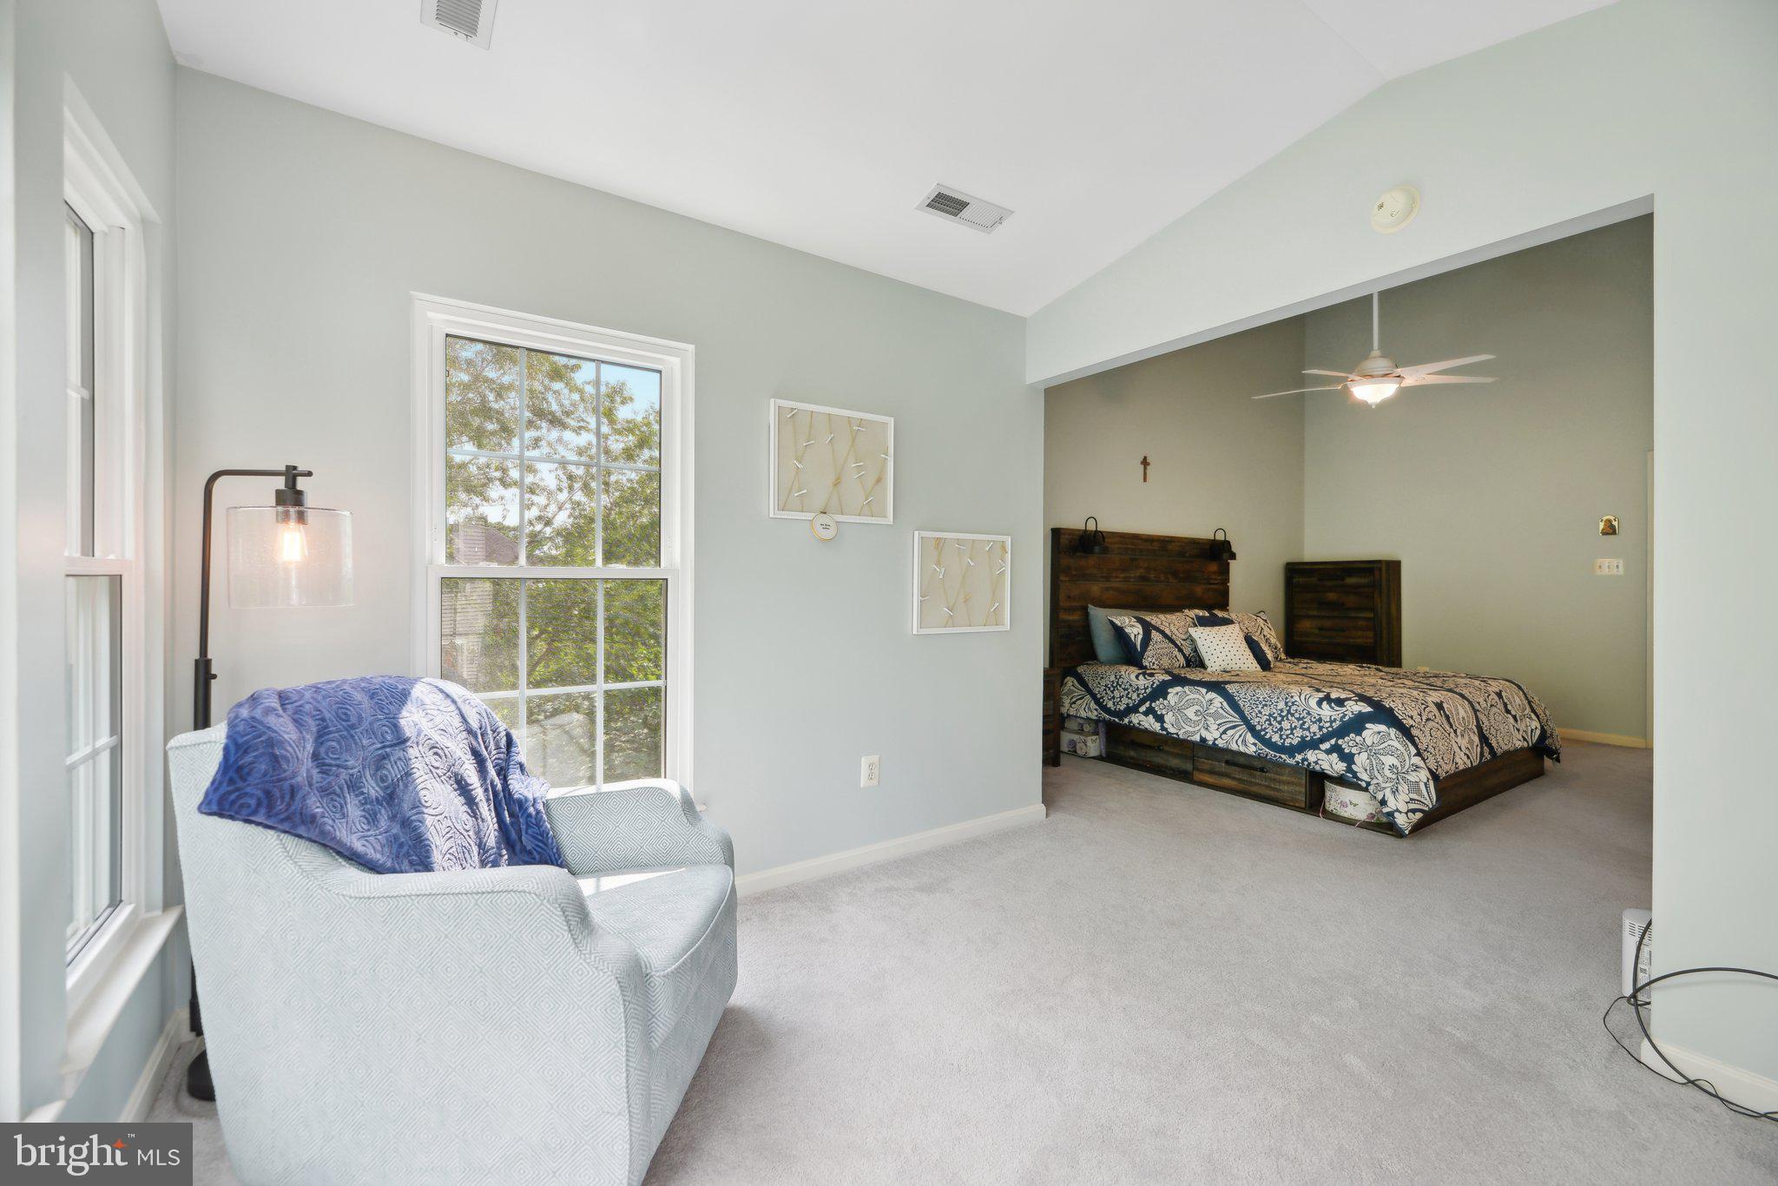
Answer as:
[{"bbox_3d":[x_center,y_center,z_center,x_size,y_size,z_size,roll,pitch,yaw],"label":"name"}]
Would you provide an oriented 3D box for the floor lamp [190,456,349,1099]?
[{"bbox_3d":[-1.455,0.405,1.630,0.320,1.420,0.265,0,0,0],"label":"floor lamp"}]

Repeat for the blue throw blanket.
[{"bbox_3d":[-1.027,0.420,1.528,0.430,0.460,0.690,0,0,3],"label":"blue throw blanket"}]

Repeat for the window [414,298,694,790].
[{"bbox_3d":[-1.045,-0.066,2.235,0.811,1.583,0.100,0,0,-33],"label":"window"}]

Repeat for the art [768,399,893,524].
[{"bbox_3d":[-0.212,-0.500,2.720,0.541,0.439,0.030,0,0,-33],"label":"art"}]

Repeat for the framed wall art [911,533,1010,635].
[{"bbox_3d":[0.335,-0.042,3.079,0.539,0.436,0.030,0,0,-33],"label":"framed wall art"}]

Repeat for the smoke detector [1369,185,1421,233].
[{"bbox_3d":[1.482,-1.138,2.043,0.045,0.132,0.132,0,0,-33],"label":"smoke detector"}]

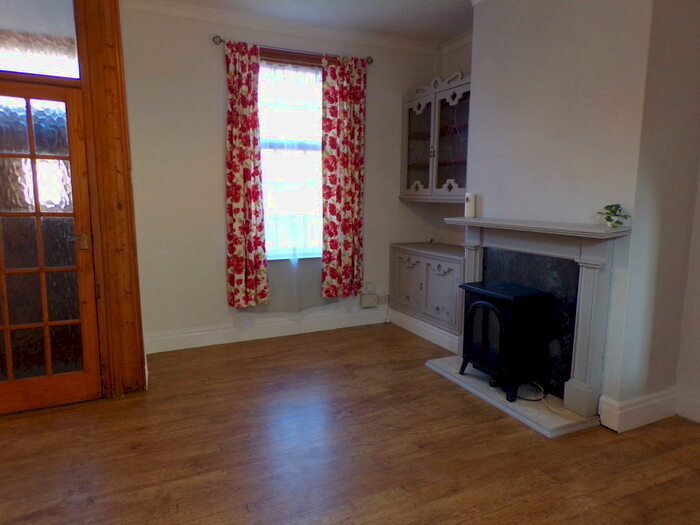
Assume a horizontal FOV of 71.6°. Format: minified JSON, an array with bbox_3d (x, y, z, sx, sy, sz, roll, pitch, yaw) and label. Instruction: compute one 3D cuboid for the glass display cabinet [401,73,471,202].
[{"bbox_3d":[0.955,-1.103,4.484,0.434,1.050,1.171,-4,9,-24],"label":"glass display cabinet"}]

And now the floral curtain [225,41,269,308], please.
[{"bbox_3d":[-0.911,-0.716,4.228,0.338,2.241,0.131,-4,9,-24],"label":"floral curtain"}]

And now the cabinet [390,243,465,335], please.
[{"bbox_3d":[0.914,0.211,4.647,0.538,0.654,1.171,-4,9,-24],"label":"cabinet"}]

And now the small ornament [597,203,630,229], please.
[{"bbox_3d":[1.432,-0.247,2.627,0.111,0.145,0.126,-4,9,-24],"label":"small ornament"}]

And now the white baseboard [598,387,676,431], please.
[{"bbox_3d":[1.752,0.864,2.934,0.513,0.188,0.127,-4,9,-24],"label":"white baseboard"}]

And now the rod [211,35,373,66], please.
[{"bbox_3d":[-0.453,-1.860,4.278,1.484,0.086,0.091,-4,9,-24],"label":"rod"}]

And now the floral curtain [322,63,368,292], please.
[{"bbox_3d":[-0.065,-0.772,4.614,0.444,2.236,0.131,-4,9,-24],"label":"floral curtain"}]

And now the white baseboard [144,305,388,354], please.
[{"bbox_3d":[-0.663,0.617,4.636,2.362,0.184,0.030,-4,9,-24],"label":"white baseboard"}]

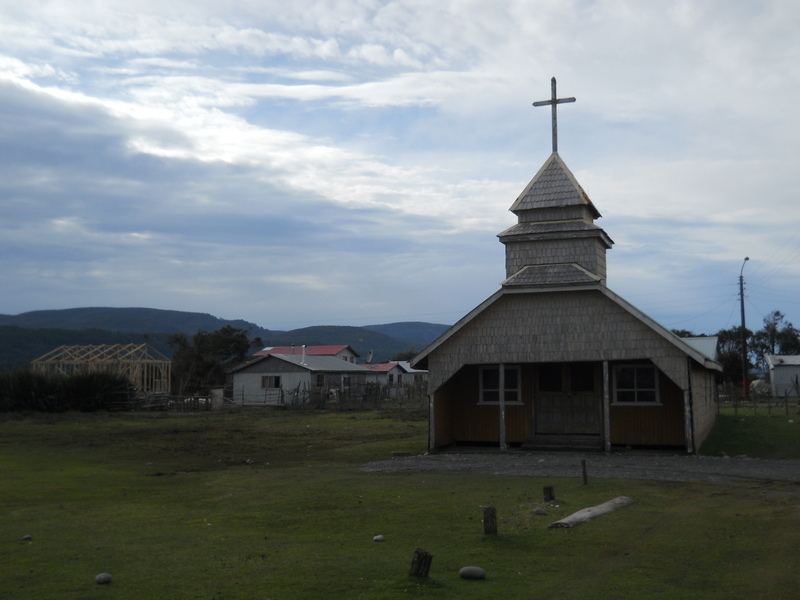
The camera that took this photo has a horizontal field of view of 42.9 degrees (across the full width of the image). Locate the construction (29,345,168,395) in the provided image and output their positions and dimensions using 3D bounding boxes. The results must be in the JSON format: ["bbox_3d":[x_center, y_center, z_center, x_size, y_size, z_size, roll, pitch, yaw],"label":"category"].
[{"bbox_3d":[-22.451,5.263,77.000,8.400,3.900,6.400,-2,-5,20],"label":"construction"}]

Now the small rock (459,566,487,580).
[{"bbox_3d":[0.648,2.444,9.178,0.235,0.120,0.170,-1,-5,0],"label":"small rock"}]

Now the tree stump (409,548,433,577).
[{"bbox_3d":[0.201,2.404,9.328,0.160,0.250,0.150,14,-4,1],"label":"tree stump"}]

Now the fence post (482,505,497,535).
[{"bbox_3d":[1.040,2.548,11.820,0.150,0.330,0.150,-1,-5,0],"label":"fence post"}]

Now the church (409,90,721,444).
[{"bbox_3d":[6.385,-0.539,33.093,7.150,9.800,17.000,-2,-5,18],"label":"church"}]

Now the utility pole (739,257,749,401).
[{"bbox_3d":[25.445,2.102,75.000,0.600,10.500,0.400,-1,-5,0],"label":"utility pole"}]

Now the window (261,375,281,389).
[{"bbox_3d":[-9.678,6.091,76.000,1.600,1.080,0.120,-2,-5,20],"label":"window"}]

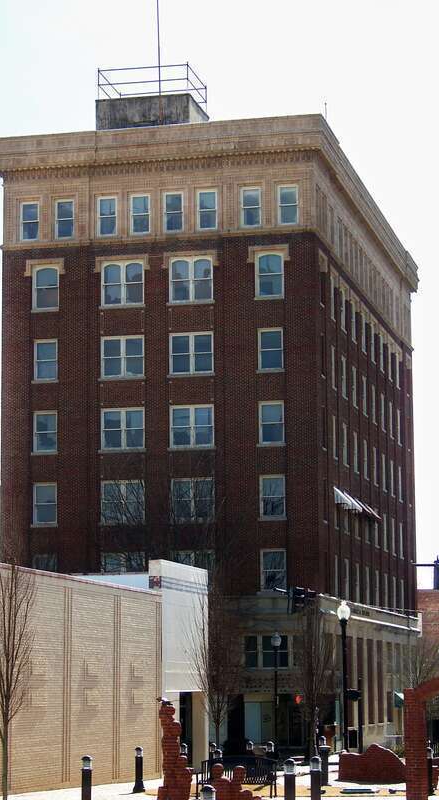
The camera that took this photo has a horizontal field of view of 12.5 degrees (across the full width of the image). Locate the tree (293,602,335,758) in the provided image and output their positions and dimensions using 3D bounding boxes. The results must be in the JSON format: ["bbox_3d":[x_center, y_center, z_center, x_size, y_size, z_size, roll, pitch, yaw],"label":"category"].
[{"bbox_3d":[3.000,8.989,64.357,1.350,5.010,1.350,-2,-8,13],"label":"tree"}]

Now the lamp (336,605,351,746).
[{"bbox_3d":[4.033,8.995,64.860,0.430,5.050,0.430,-2,-8,13],"label":"lamp"}]

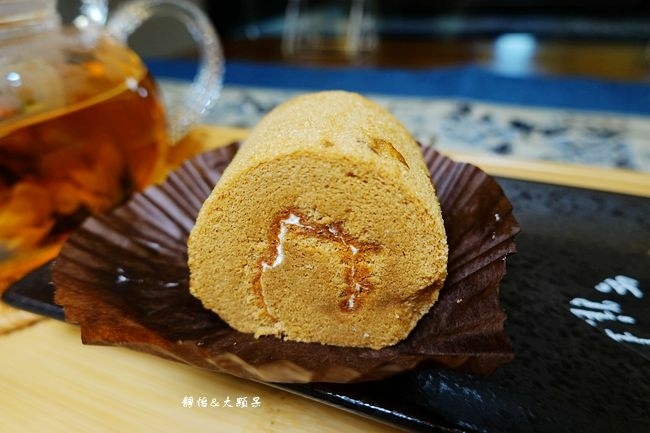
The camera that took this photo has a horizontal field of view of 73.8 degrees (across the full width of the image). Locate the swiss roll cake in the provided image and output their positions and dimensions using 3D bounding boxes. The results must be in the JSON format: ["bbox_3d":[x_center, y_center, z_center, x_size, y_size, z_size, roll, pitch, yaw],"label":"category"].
[{"bbox_3d":[-0.001,-0.004,0.135,0.065,0.057,0.064,2,28,3],"label":"swiss roll cake"}]

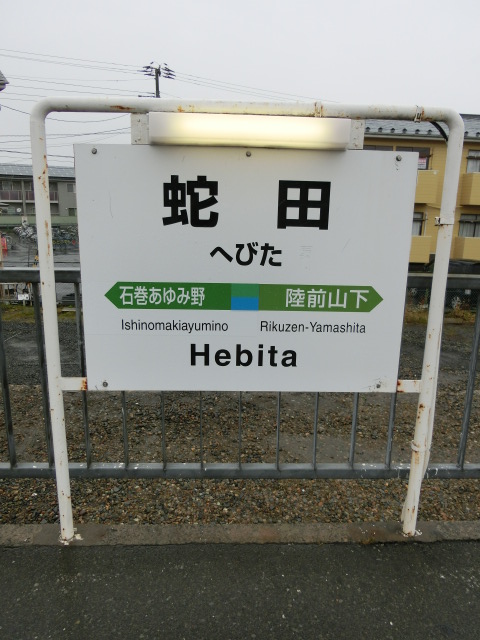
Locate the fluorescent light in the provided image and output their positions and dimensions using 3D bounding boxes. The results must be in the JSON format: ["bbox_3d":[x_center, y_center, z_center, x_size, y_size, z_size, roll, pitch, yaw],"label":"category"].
[{"bbox_3d":[0.035,-0.642,1.573,0.675,0.089,0.086,1,12,-2],"label":"fluorescent light"}]

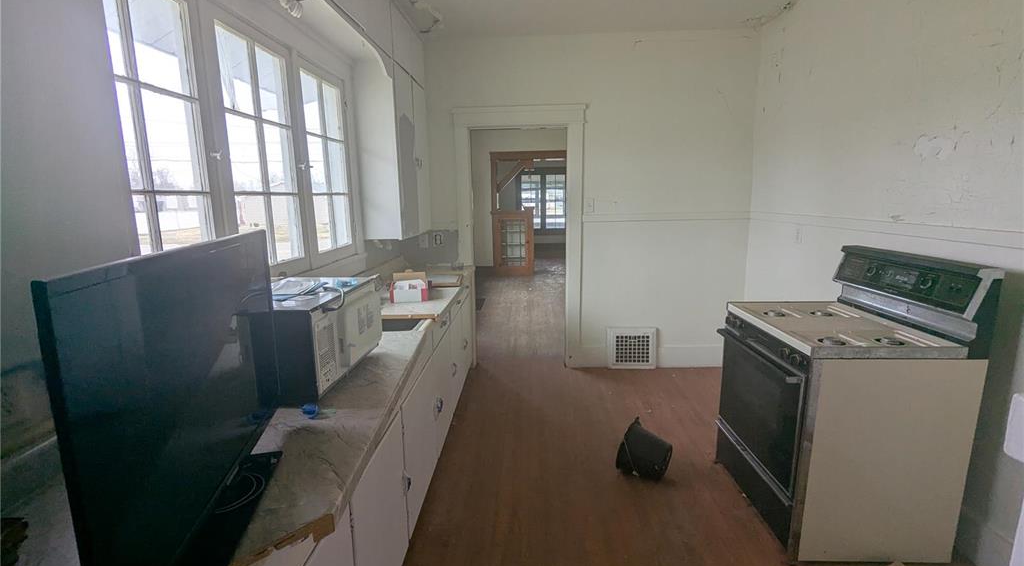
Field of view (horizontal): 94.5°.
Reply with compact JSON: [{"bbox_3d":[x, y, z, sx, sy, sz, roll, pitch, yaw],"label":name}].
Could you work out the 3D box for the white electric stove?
[{"bbox_3d":[1.448,0.482,2.192,0.698,1.223,0.749,0,11,3],"label":"white electric stove"}]

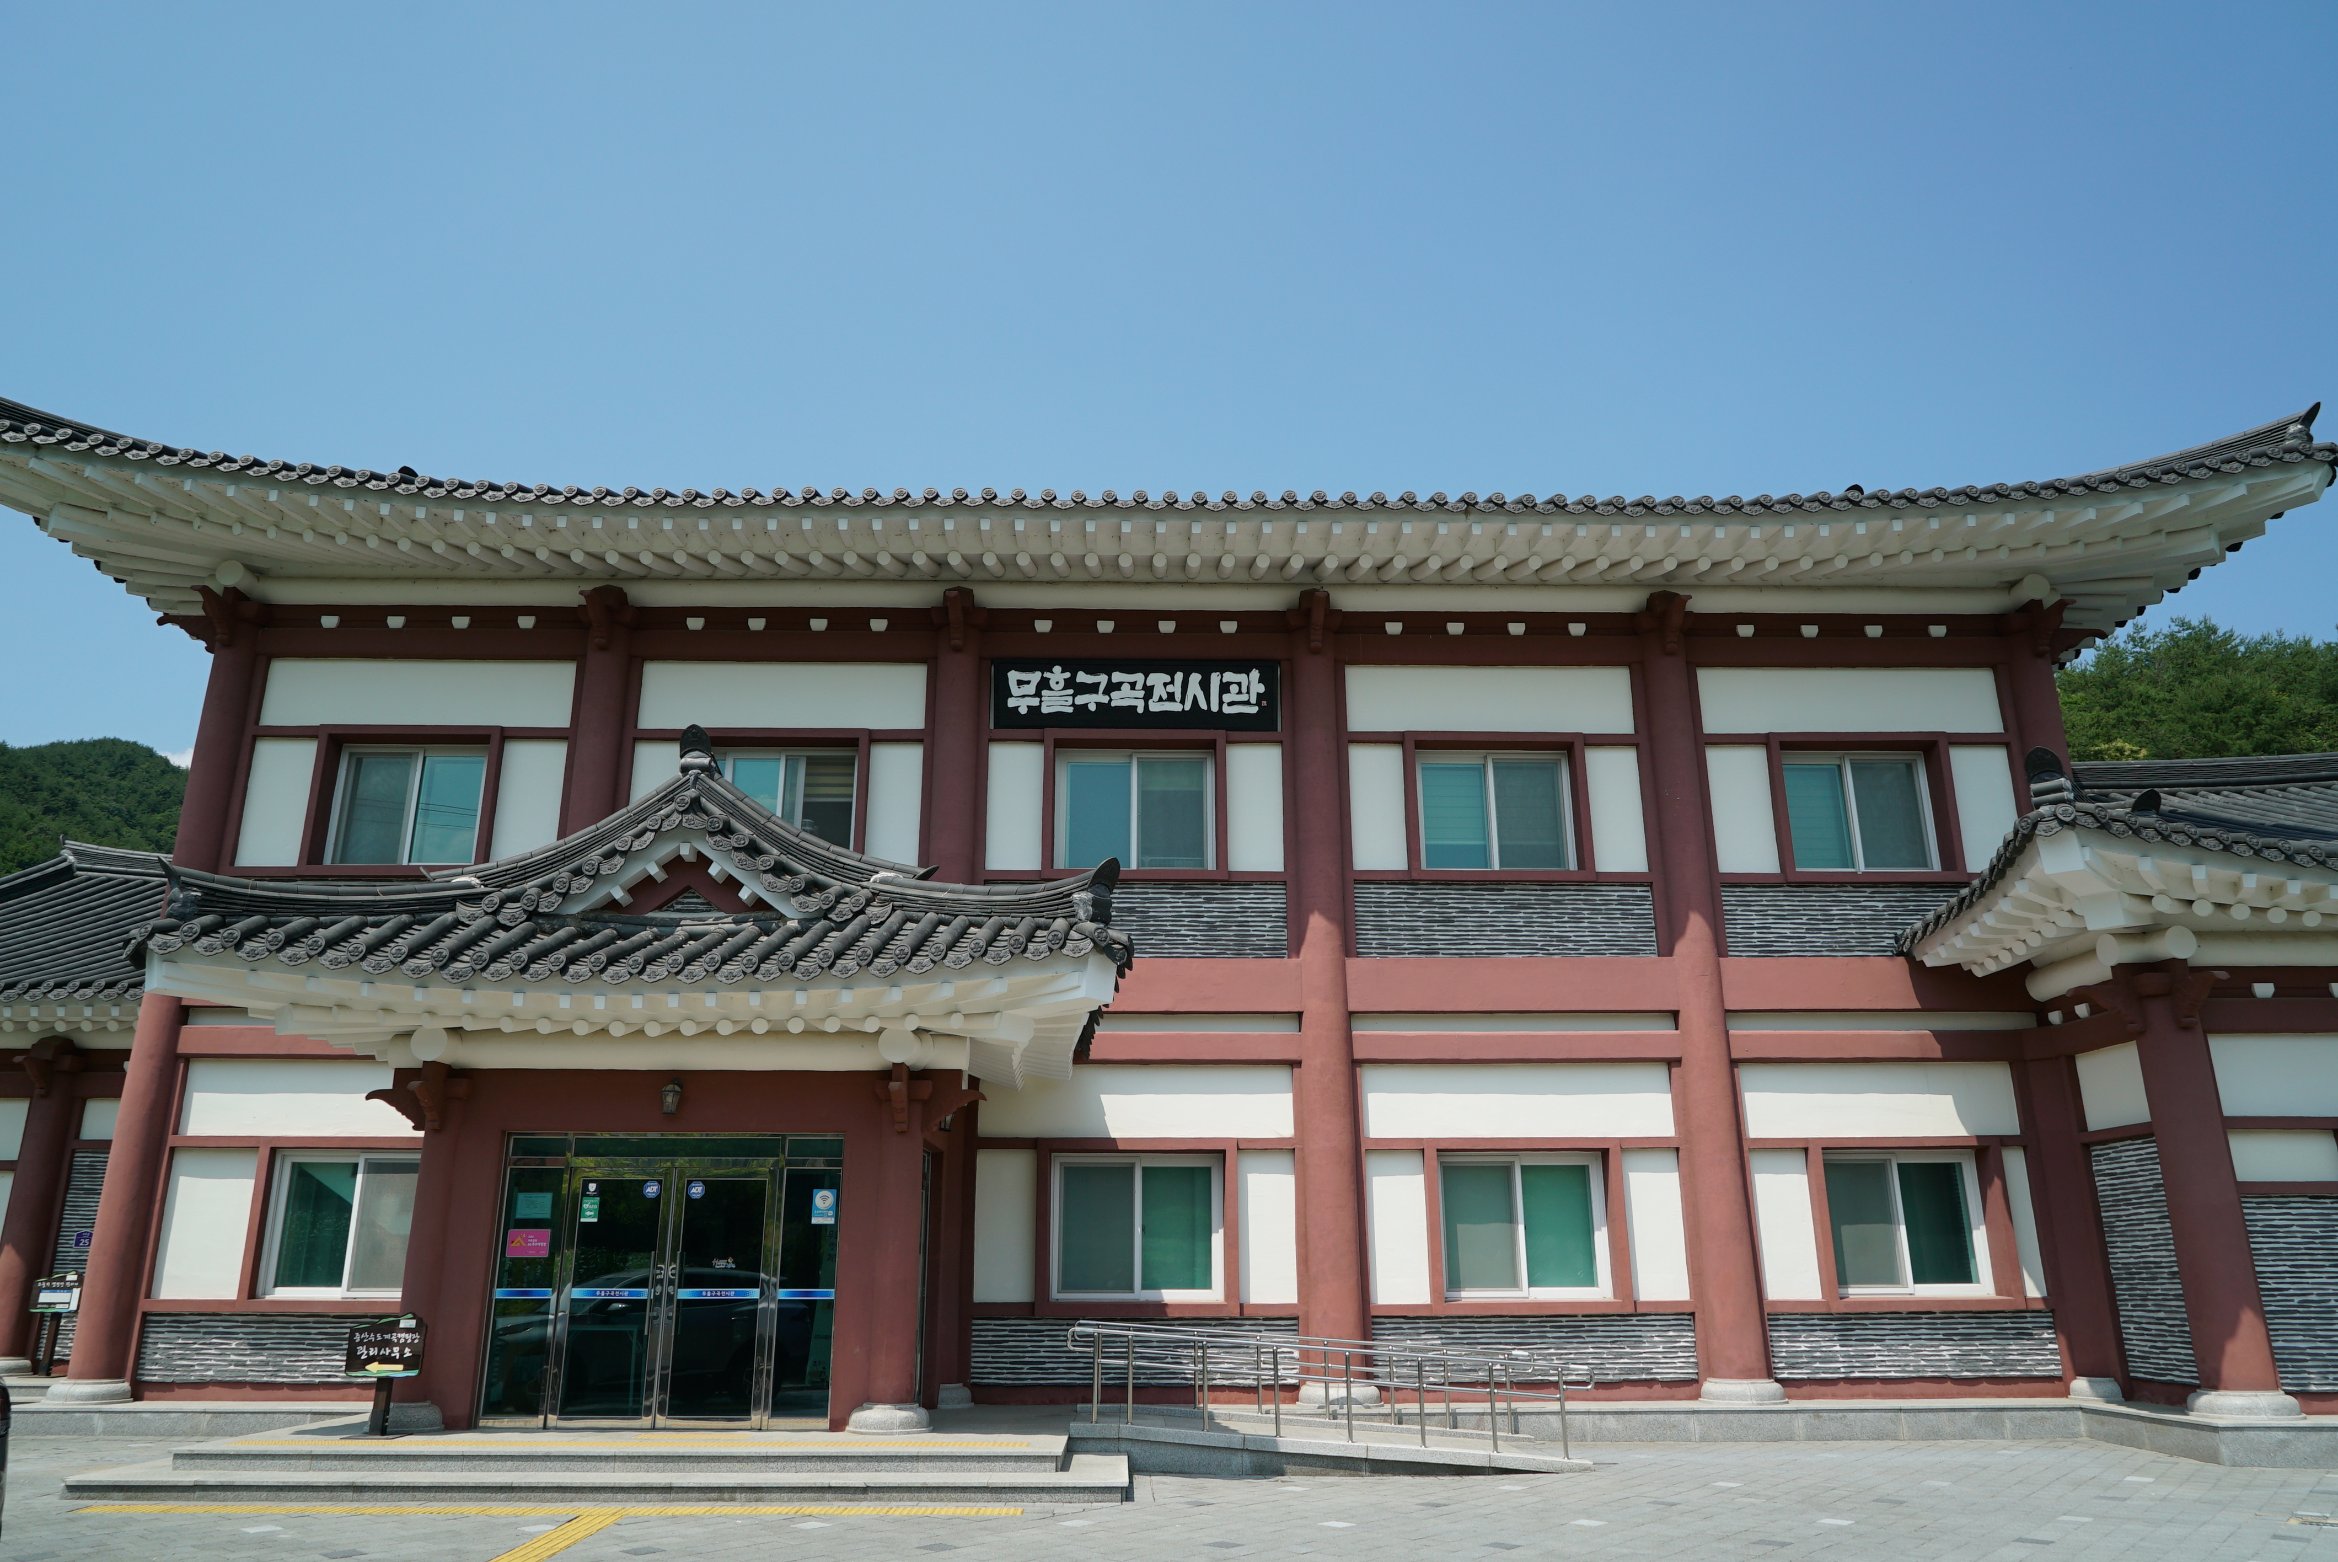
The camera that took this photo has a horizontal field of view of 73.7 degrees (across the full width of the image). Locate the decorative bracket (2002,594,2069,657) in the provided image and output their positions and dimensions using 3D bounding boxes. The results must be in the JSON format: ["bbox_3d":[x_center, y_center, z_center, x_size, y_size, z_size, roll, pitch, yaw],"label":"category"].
[{"bbox_3d":[9.302,-1.665,16.801,0.560,0.620,0.600,0,-17,-1],"label":"decorative bracket"}]

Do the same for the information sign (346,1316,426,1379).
[{"bbox_3d":[-6.360,4.596,12.699,0.610,0.480,0.070,0,-17,-1],"label":"information sign"}]

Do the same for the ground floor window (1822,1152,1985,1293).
[{"bbox_3d":[7.505,4.501,15.848,1.627,1.426,0.130,0,-16,-1],"label":"ground floor window"}]

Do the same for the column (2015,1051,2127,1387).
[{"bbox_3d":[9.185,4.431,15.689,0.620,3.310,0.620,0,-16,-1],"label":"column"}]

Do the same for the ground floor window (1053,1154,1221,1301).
[{"bbox_3d":[-0.307,4.485,15.695,1.697,1.429,0.130,0,-16,-1],"label":"ground floor window"}]

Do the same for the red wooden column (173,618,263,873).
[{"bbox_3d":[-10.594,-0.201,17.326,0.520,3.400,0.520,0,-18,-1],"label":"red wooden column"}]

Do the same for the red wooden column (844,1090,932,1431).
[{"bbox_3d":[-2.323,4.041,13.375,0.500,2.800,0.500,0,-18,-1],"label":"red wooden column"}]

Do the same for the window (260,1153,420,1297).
[{"bbox_3d":[-8.058,4.375,15.386,1.660,1.430,0.150,0,-17,-1],"label":"window"}]

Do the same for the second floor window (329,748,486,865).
[{"bbox_3d":[-8.487,0.303,17.458,1.750,1.430,0.150,0,-18,-1],"label":"second floor window"}]

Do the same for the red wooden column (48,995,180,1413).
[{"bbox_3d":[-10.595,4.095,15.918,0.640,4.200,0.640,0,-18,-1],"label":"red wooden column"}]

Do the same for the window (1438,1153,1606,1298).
[{"bbox_3d":[3.559,4.456,15.631,1.660,1.430,0.150,0,-17,-1],"label":"window"}]

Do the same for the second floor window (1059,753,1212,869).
[{"bbox_3d":[-0.359,0.287,16.811,1.670,1.330,0.150,0,-17,-1],"label":"second floor window"}]

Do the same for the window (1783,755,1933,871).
[{"bbox_3d":[7.566,0.339,17.081,1.603,1.368,0.130,0,-16,-1],"label":"window"}]

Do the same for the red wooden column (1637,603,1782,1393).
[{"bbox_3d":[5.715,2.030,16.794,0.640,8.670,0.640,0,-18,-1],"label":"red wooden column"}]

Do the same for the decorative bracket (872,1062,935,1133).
[{"bbox_3d":[-2.308,2.724,13.423,0.530,0.620,0.580,0,-18,-1],"label":"decorative bracket"}]

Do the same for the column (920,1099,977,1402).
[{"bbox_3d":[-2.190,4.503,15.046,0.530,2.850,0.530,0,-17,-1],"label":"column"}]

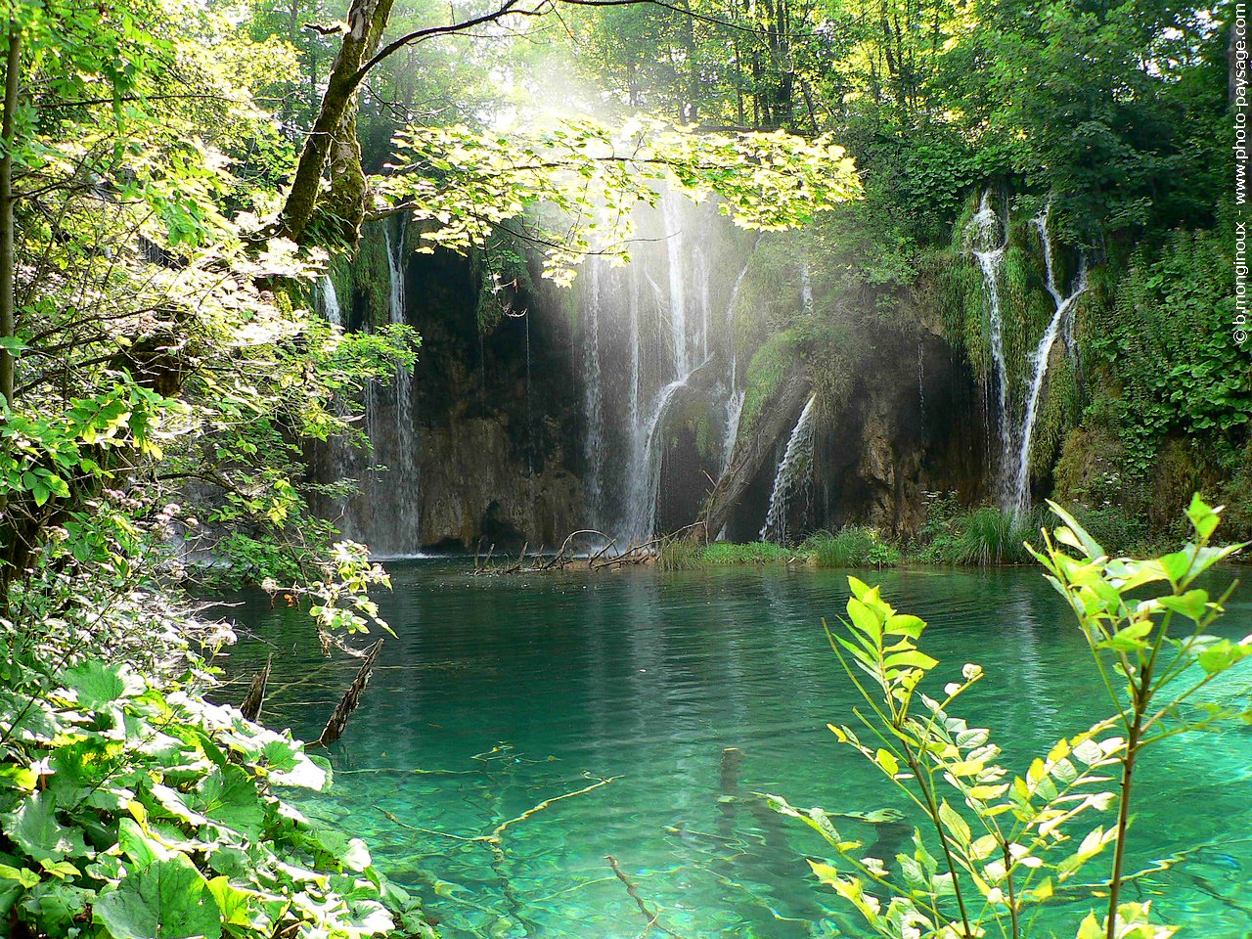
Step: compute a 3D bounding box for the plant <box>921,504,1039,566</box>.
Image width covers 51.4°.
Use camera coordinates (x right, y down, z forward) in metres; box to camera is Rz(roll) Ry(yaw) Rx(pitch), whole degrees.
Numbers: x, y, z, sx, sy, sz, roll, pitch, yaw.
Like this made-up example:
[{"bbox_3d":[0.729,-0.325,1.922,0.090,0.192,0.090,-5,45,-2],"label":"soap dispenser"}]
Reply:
[{"bbox_3d":[5.476,1.014,20.000,1.750,0.920,1.200,0,2,6],"label":"plant"}]

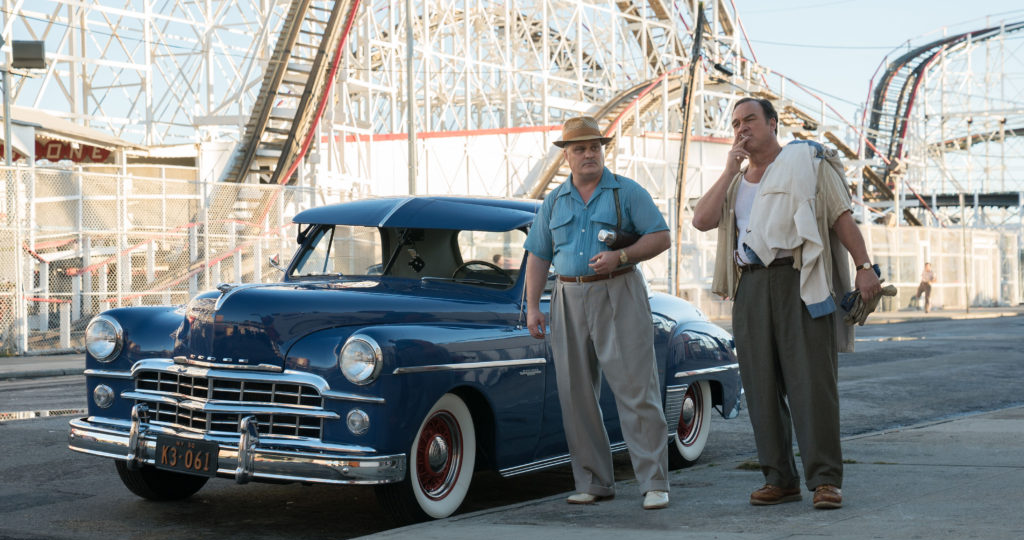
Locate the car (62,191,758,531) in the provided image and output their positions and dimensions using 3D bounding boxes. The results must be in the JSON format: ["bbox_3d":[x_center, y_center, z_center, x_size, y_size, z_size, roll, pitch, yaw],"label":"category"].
[{"bbox_3d":[-0.299,0.384,10.675,1.840,1.590,4.850,2,1,29],"label":"car"}]

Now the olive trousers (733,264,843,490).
[{"bbox_3d":[1.264,0.493,8.750,0.470,1.035,0.370,0,0,24],"label":"olive trousers"}]

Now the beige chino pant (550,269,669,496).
[{"bbox_3d":[0.450,0.519,8.800,0.490,1.045,0.370,0,0,22],"label":"beige chino pant"}]

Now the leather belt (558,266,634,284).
[{"bbox_3d":[0.395,0.018,8.800,0.390,0.065,0.310,0,7,22],"label":"leather belt"}]

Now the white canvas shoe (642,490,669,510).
[{"bbox_3d":[0.672,1.028,8.740,0.110,0.110,0.300,0,0,12],"label":"white canvas shoe"}]

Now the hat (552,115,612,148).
[{"bbox_3d":[0.324,-0.635,8.770,0.270,0.140,0.310,-1,0,-18],"label":"hat"}]

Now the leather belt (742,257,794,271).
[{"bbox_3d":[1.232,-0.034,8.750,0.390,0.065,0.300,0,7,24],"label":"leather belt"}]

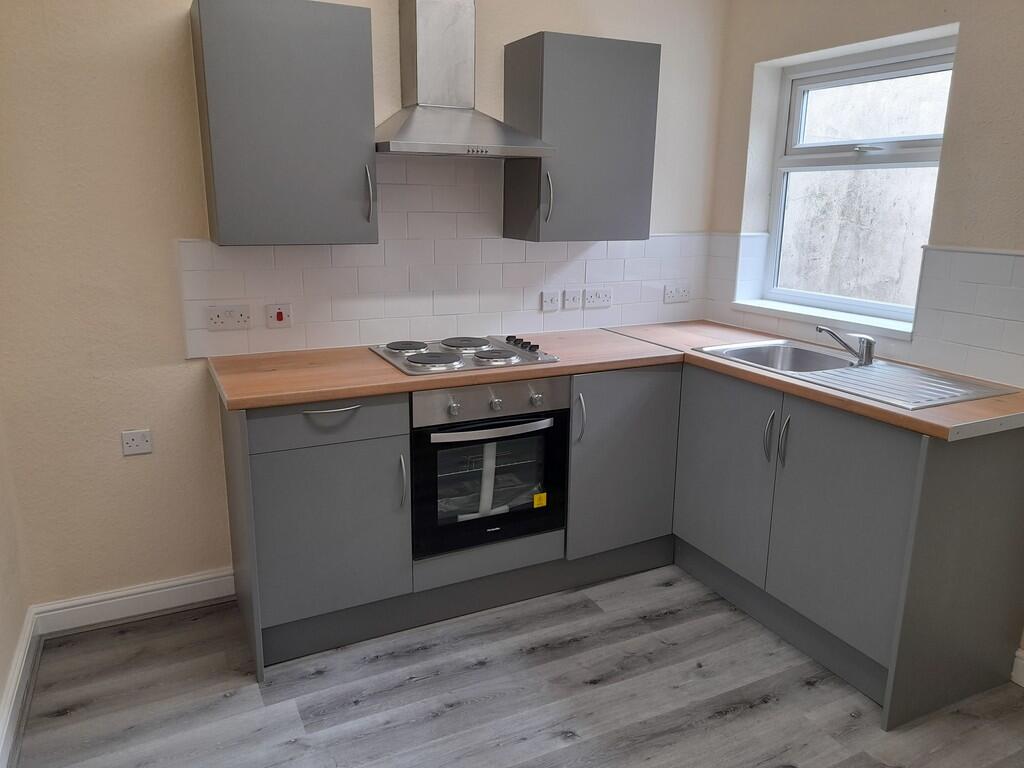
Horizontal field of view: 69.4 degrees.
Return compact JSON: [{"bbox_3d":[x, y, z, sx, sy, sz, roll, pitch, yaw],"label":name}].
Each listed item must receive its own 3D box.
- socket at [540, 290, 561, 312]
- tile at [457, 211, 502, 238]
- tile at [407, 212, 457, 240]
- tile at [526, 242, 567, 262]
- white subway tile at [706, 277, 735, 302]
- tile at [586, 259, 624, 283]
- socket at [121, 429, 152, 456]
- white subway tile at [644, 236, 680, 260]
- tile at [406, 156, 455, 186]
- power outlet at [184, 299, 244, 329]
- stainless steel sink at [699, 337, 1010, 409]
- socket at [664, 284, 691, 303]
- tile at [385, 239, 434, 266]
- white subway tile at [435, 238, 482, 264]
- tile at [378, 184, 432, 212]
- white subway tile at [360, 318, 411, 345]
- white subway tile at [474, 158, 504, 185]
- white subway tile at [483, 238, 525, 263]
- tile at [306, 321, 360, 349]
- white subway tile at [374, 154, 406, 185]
[{"bbox_3d":[0.168,-0.354,3.167,0.084,0.084,0.015,-6,15,-26],"label":"socket"},{"bbox_3d":[-0.128,-0.633,2.956,0.200,0.100,0.010,-6,16,-26],"label":"tile"},{"bbox_3d":[-0.309,-0.617,2.881,0.200,0.100,0.009,-6,17,-25],"label":"tile"},{"bbox_3d":[0.148,-0.569,3.124,0.200,0.100,0.010,-6,15,-25],"label":"tile"},{"bbox_3d":[0.980,-0.434,3.465,0.009,0.100,0.199,-6,17,-25],"label":"white subway tile"},{"bbox_3d":[0.413,-0.500,3.276,0.200,0.100,0.010,-6,15,-25],"label":"tile"},{"bbox_3d":[-1.296,0.203,2.558,0.086,0.086,0.015,-6,15,-26],"label":"socket"},{"bbox_3d":[0.691,-0.628,3.385,0.200,0.100,0.010,-6,15,-25],"label":"white subway tile"},{"bbox_3d":[-0.308,-0.811,2.827,0.200,0.099,0.010,-6,15,-26],"label":"tile"},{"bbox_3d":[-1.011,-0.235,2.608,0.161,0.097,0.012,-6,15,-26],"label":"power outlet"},{"bbox_3d":[1.133,0.016,2.586,0.505,0.150,0.935,-6,16,-26],"label":"stainless steel sink"},{"bbox_3d":[0.781,-0.423,3.472,0.146,0.086,0.012,-6,15,-26],"label":"socket"},{"bbox_3d":[-0.396,-0.510,2.866,0.200,0.100,0.009,-6,17,-25],"label":"tile"},{"bbox_3d":[-0.214,-0.526,2.939,0.200,0.100,0.010,-6,16,-26],"label":"white subway tile"},{"bbox_3d":[-0.398,-0.704,2.812,0.200,0.100,0.009,-6,17,-25],"label":"tile"},{"bbox_3d":[-0.493,-0.206,2.878,0.200,0.100,0.010,-6,16,-26],"label":"white subway tile"},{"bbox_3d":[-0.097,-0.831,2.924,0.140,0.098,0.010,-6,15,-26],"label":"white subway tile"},{"bbox_3d":[-0.035,-0.546,3.026,0.200,0.100,0.010,-6,16,-26],"label":"white subway tile"},{"bbox_3d":[-0.674,-0.187,2.790,0.200,0.100,0.010,-6,16,-26],"label":"tile"},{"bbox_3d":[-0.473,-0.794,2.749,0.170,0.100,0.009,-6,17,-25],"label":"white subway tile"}]

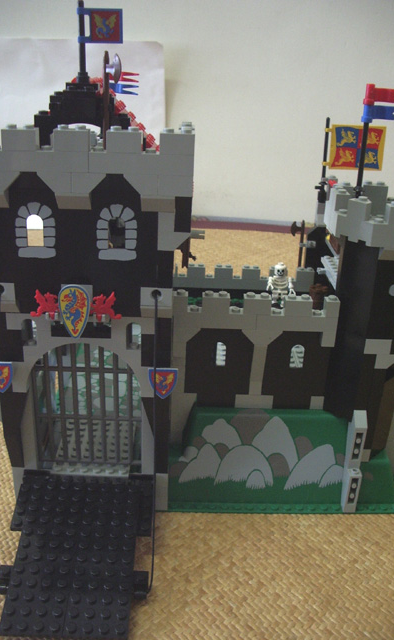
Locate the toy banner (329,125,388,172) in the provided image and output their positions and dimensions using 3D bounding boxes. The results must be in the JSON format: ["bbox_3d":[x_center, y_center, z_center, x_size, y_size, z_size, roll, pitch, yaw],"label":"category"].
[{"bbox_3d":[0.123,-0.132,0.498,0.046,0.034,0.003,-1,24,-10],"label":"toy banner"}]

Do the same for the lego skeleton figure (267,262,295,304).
[{"bbox_3d":[0.071,-0.030,0.545,0.025,0.041,0.013,4,24,3],"label":"lego skeleton figure"}]

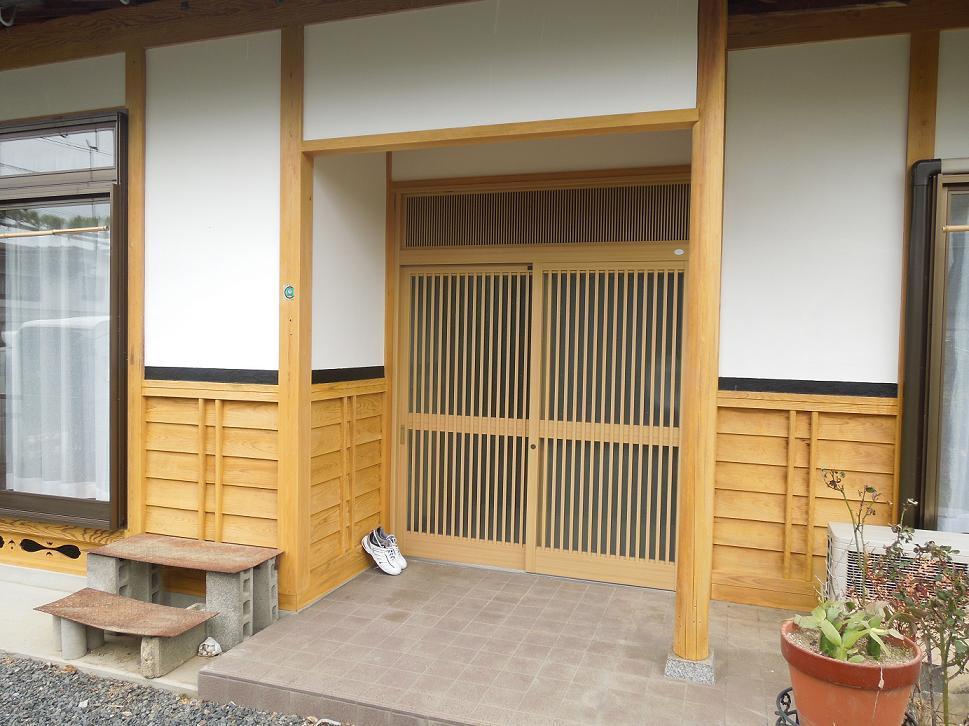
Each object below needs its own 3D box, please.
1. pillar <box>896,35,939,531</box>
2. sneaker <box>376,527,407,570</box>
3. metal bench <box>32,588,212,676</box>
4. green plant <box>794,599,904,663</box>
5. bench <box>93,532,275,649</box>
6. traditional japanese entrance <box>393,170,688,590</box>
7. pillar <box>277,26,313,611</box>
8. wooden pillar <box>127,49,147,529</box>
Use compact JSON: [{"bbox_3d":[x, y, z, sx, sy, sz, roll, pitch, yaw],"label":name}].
[{"bbox_3d":[2.158,-0.168,3.548,0.128,2.919,0.128,2,2,18],"label":"pillar"},{"bbox_3d":[-0.574,1.135,4.276,0.280,0.112,0.100,41,7,6],"label":"sneaker"},{"bbox_3d":[-1.666,1.254,3.255,0.813,0.195,0.299,2,2,18],"label":"metal bench"},{"bbox_3d":[1.106,0.811,2.120,0.280,0.125,0.210,2,2,21],"label":"green plant"},{"bbox_3d":[-1.508,1.148,3.534,0.901,0.396,0.403,2,2,18],"label":"bench"},{"bbox_3d":[0.311,0.078,4.180,1.849,2.356,0.125,2,2,18],"label":"traditional japanese entrance"},{"bbox_3d":[-0.952,-0.202,3.564,0.125,2.919,0.125,2,2,18],"label":"pillar"},{"bbox_3d":[-1.884,-0.237,3.877,0.128,2.877,0.128,2,2,18],"label":"wooden pillar"}]

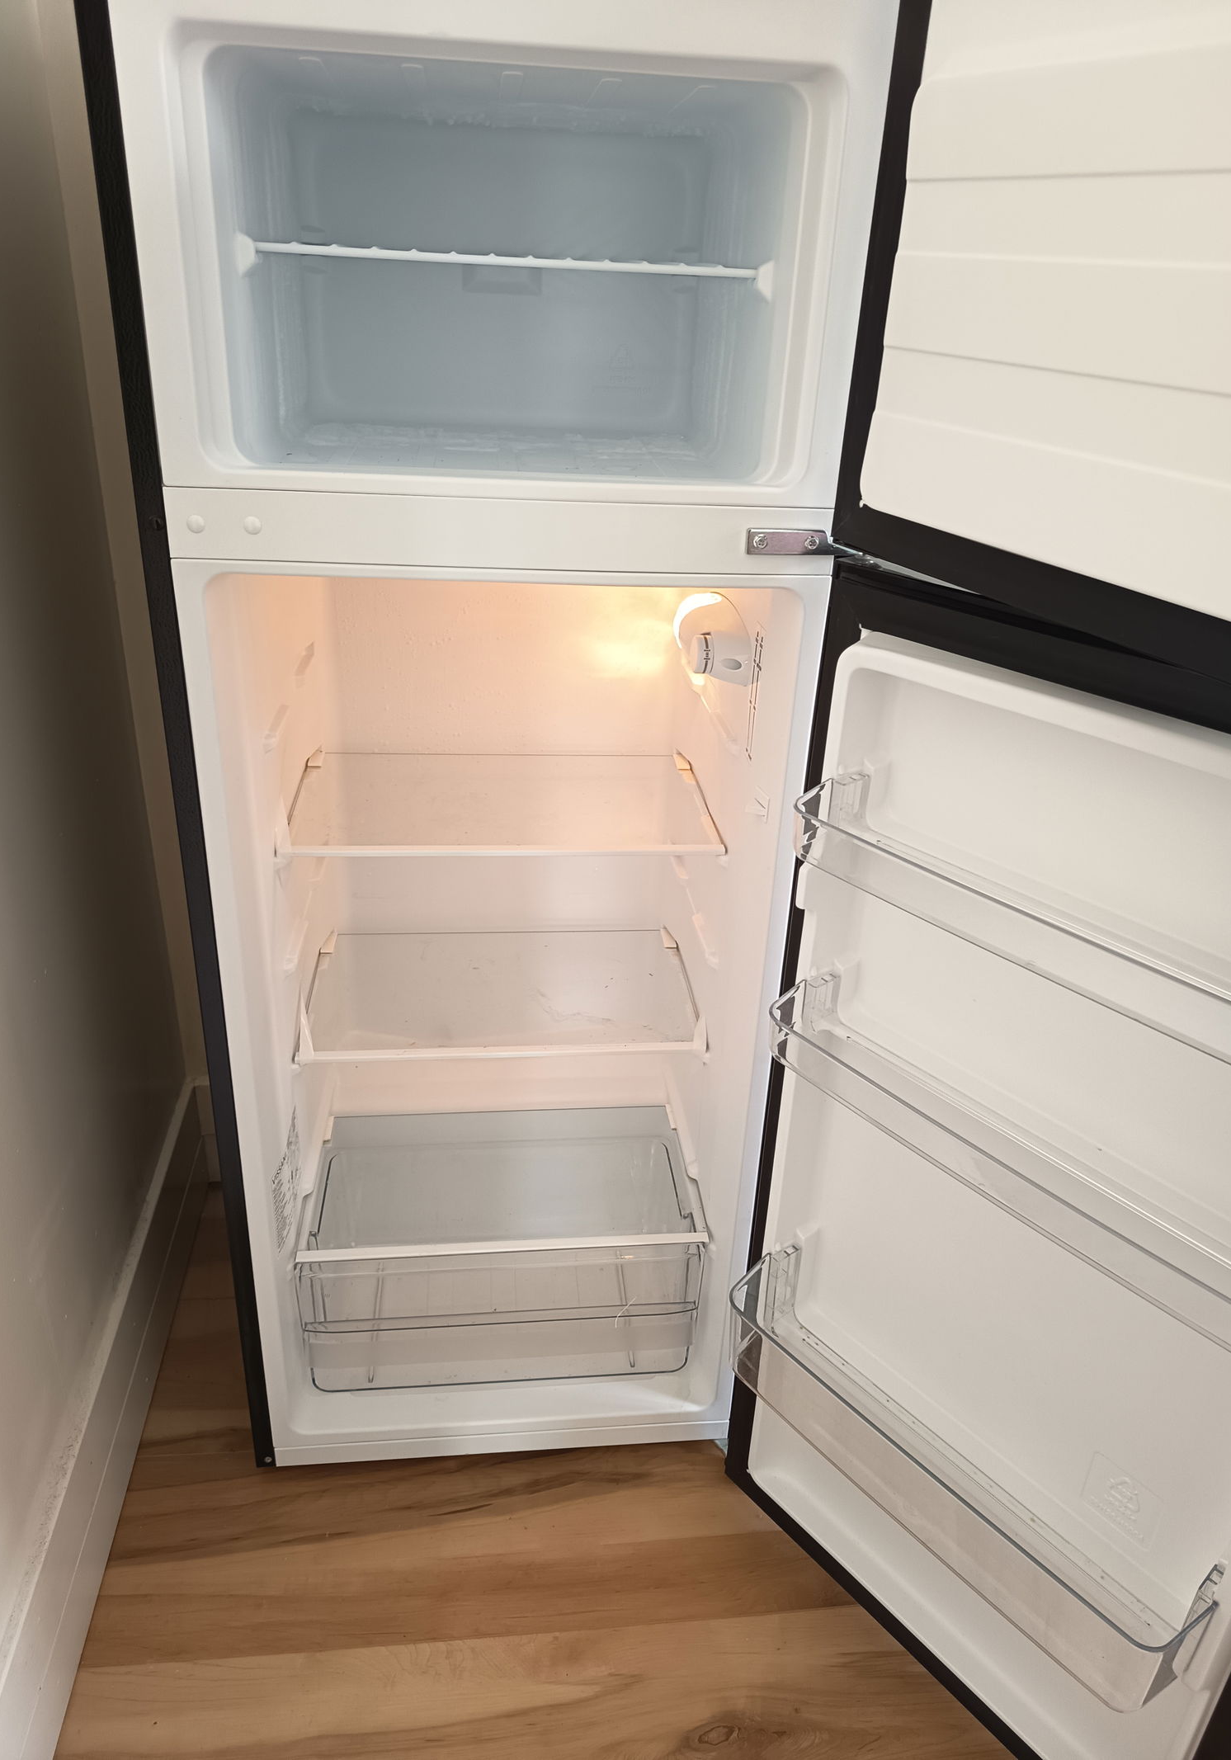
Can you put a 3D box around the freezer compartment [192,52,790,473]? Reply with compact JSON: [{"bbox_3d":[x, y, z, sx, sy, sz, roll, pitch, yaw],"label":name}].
[{"bbox_3d":[-0.092,-0.497,1.014,0.405,0.267,0.317,0,26,-7],"label":"freezer compartment"}]

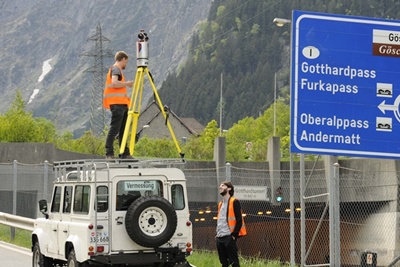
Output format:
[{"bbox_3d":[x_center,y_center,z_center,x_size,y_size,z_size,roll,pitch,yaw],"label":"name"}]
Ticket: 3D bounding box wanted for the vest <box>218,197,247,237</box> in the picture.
[{"bbox_3d":[0.496,1.255,17.800,0.310,0.600,0.430,2,-3,-42],"label":"vest"}]

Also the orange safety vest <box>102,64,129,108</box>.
[{"bbox_3d":[-1.312,-0.740,18.450,0.370,0.690,0.460,0,-2,-15],"label":"orange safety vest"}]

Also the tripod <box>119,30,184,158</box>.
[{"bbox_3d":[-0.753,-0.604,18.300,0.970,2.040,1.050,-1,-2,10],"label":"tripod"}]

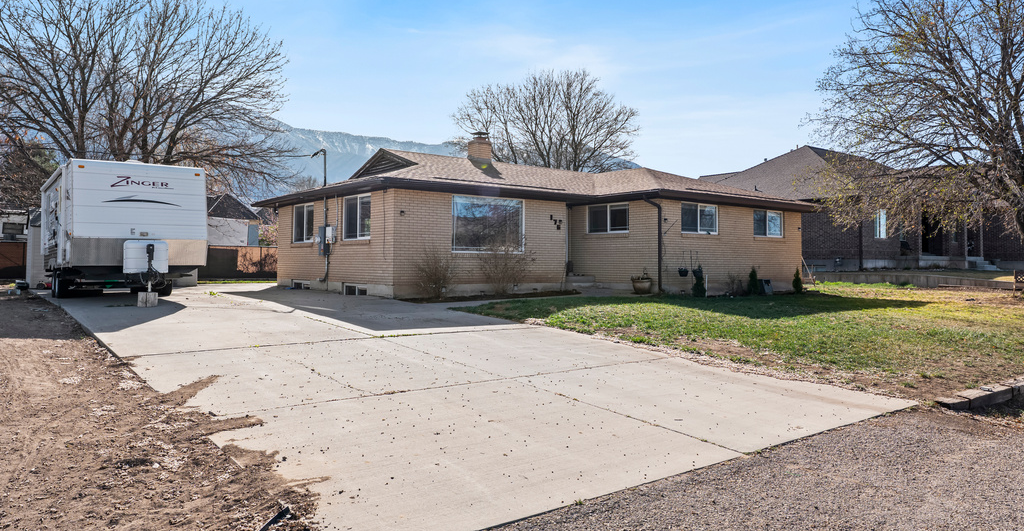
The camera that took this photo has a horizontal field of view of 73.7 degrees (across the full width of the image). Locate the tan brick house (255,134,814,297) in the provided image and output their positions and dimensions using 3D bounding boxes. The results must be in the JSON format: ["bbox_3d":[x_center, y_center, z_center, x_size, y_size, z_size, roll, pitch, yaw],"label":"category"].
[{"bbox_3d":[1.068,-1.788,22.713,15.271,5.121,11.443,0,0,-38],"label":"tan brick house"}]

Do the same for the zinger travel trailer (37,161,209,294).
[{"bbox_3d":[-9.370,-0.837,16.185,2.570,3.170,7.900,0,0,-38],"label":"zinger travel trailer"}]

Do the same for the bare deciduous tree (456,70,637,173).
[{"bbox_3d":[1.972,-5.612,41.031,11.000,12.440,10.800,0,0,0],"label":"bare deciduous tree"}]

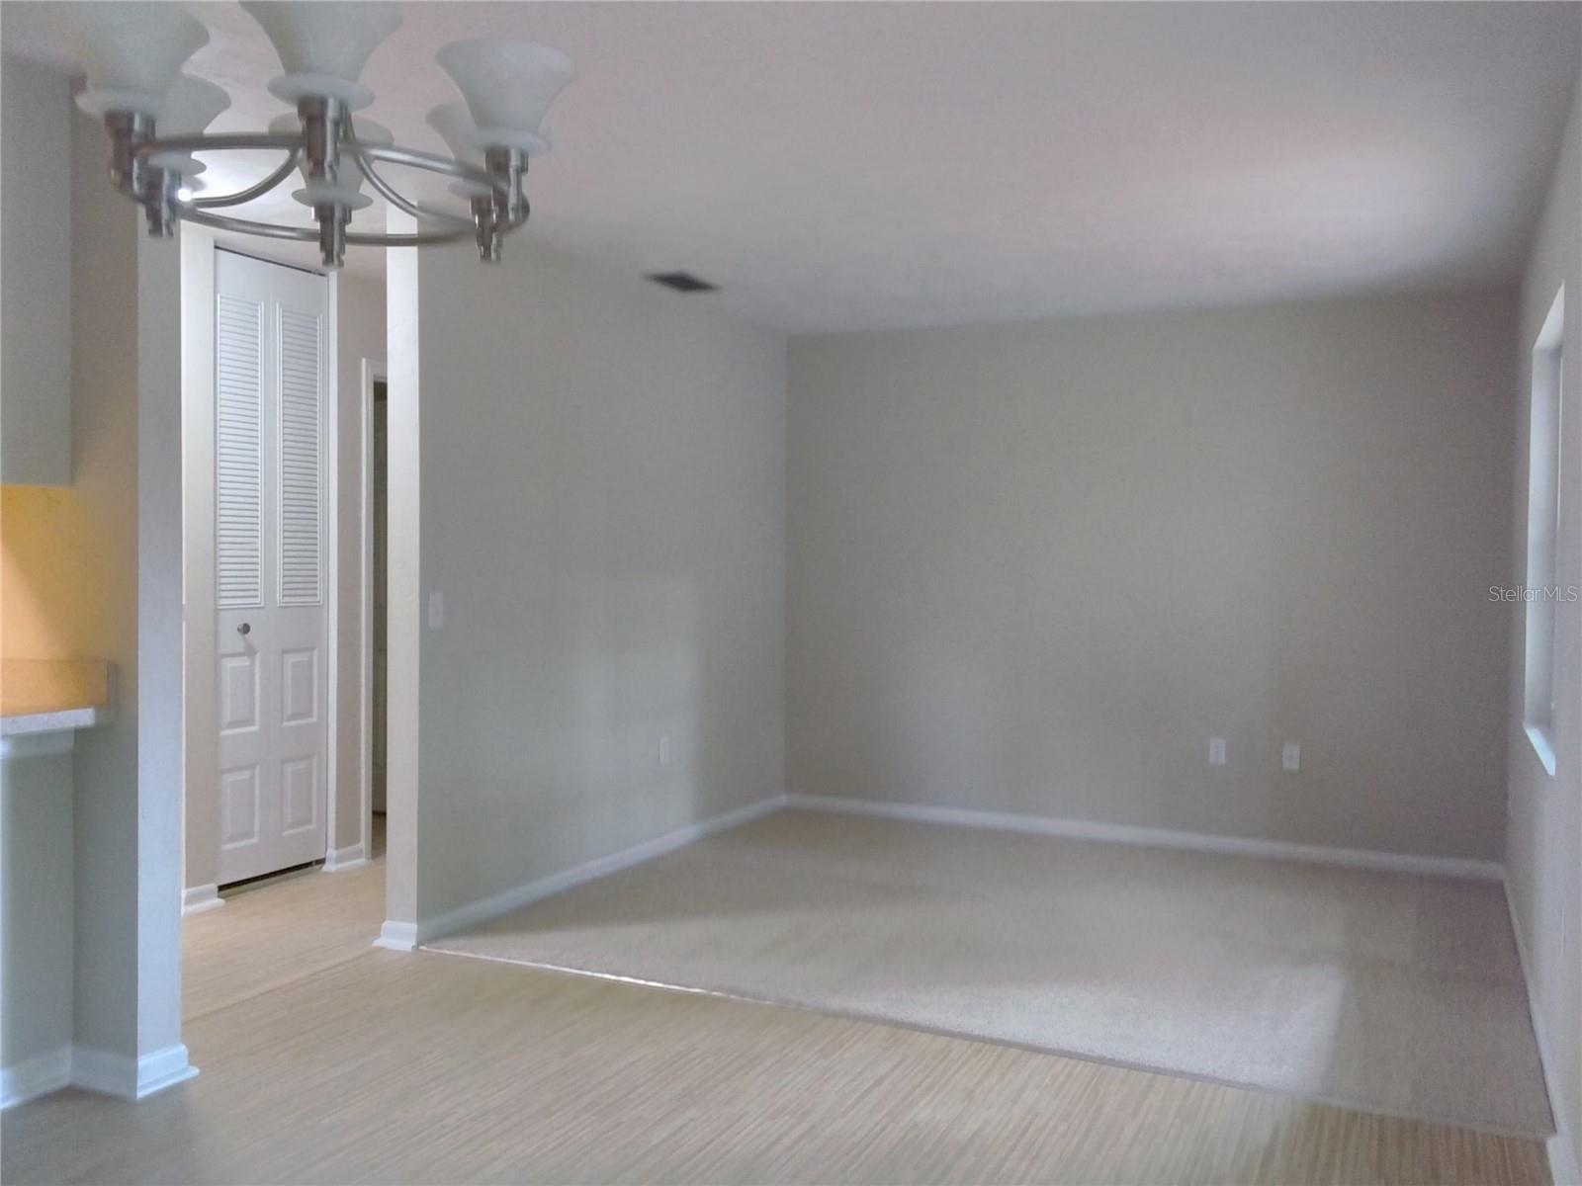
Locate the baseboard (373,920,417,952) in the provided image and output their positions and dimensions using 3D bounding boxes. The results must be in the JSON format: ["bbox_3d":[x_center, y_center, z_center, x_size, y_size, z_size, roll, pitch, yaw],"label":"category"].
[{"bbox_3d":[-1.300,1.122,4.212,0.148,0.083,0.040,1,2,27],"label":"baseboard"}]

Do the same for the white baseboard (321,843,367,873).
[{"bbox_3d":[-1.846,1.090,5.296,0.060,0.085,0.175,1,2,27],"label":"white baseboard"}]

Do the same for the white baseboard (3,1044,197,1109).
[{"bbox_3d":[-1.637,1.146,3.052,0.235,0.086,0.365,1,2,27],"label":"white baseboard"}]

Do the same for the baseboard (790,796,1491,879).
[{"bbox_3d":[1.425,1.110,5.896,3.258,0.076,0.016,1,2,27],"label":"baseboard"}]

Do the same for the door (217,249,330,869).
[{"bbox_3d":[-2.042,-0.094,5.009,0.035,2.387,0.552,1,2,27],"label":"door"}]

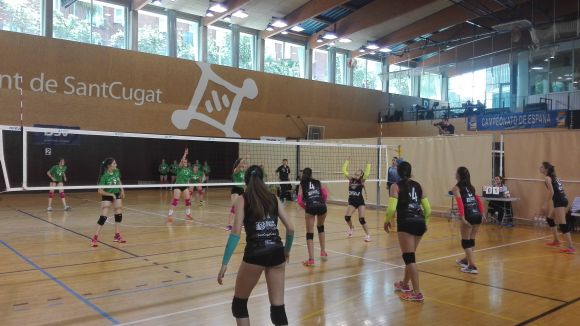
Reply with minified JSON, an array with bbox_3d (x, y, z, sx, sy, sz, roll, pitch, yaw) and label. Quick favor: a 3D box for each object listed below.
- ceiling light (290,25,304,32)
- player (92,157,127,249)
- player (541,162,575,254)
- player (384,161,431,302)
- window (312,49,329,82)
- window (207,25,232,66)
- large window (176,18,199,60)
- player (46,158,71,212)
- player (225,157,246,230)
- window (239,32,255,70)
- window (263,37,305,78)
[{"bbox_3d":[0.487,-8.402,25.900,0.700,0.300,0.700,0,0,-37],"label":"ceiling light"},{"bbox_3d":[-3.541,0.761,8.100,0.620,1.690,0.480,0,0,-45],"label":"player"},{"bbox_3d":[5.499,0.883,8.512,0.680,1.700,0.500,1,0,40],"label":"player"},{"bbox_3d":[1.546,0.840,5.413,0.540,1.700,0.480,1,0,-12],"label":"player"},{"bbox_3d":[2.233,-7.032,30.030,1.571,2.273,0.150,0,0,-37],"label":"window"},{"bbox_3d":[-4.083,-6.802,24.388,1.590,2.180,0.150,1,0,-37],"label":"window"},{"bbox_3d":[-5.713,-6.846,23.203,1.280,2.160,0.150,1,0,-37],"label":"large window"},{"bbox_3d":[-7.315,0.701,13.165,0.660,1.580,0.520,1,0,-34],"label":"player"},{"bbox_3d":[-1.204,0.759,10.000,0.580,1.700,0.500,0,0,-36],"label":"player"},{"bbox_3d":[-2.724,-7.054,26.362,1.174,2.265,0.150,0,0,-37],"label":"window"},{"bbox_3d":[-0.255,-7.060,28.189,3.435,2.217,0.150,0,0,-37],"label":"window"}]

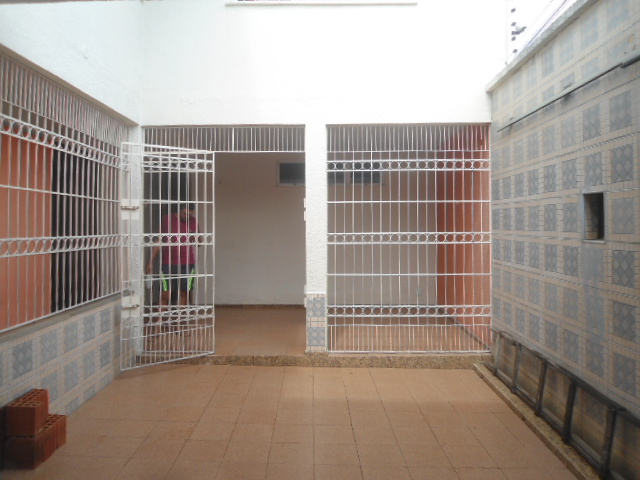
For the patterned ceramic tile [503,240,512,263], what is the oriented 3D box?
[{"bbox_3d":[1.850,0.113,4.719,0.010,0.207,0.207,0,1,1],"label":"patterned ceramic tile"}]

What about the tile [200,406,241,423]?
[{"bbox_3d":[-0.799,1.417,3.880,0.300,0.012,0.300,1,2,-1],"label":"tile"}]

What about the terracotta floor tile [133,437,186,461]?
[{"bbox_3d":[-1.091,1.430,3.264,0.300,0.012,0.300,1,2,-1],"label":"terracotta floor tile"}]

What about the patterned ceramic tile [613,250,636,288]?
[{"bbox_3d":[1.870,0.181,2.952,0.010,0.213,0.213,0,2,1],"label":"patterned ceramic tile"}]

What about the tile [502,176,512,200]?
[{"bbox_3d":[1.847,-0.506,4.727,0.010,0.207,0.207,0,1,1],"label":"tile"}]

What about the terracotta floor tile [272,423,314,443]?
[{"bbox_3d":[-0.189,1.410,3.501,0.295,0.010,0.295,1,2,-1],"label":"terracotta floor tile"}]

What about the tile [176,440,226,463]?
[{"bbox_3d":[-0.784,1.431,3.242,0.300,0.012,0.300,2,2,-1],"label":"tile"}]

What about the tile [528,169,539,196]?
[{"bbox_3d":[1.804,-0.485,4.051,0.010,0.205,0.205,0,2,1],"label":"tile"}]

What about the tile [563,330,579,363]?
[{"bbox_3d":[1.831,0.769,3.503,0.010,0.205,0.205,0,2,1],"label":"tile"}]

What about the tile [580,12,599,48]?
[{"bbox_3d":[1.810,-1.407,3.229,0.010,0.213,0.213,0,2,1],"label":"tile"}]

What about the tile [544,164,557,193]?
[{"bbox_3d":[1.863,-0.497,3.885,0.010,0.213,0.213,0,2,1],"label":"tile"}]

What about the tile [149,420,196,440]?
[{"bbox_3d":[-1.101,1.425,3.588,0.300,0.010,0.300,0,1,-1],"label":"tile"}]

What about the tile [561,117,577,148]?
[{"bbox_3d":[1.825,-0.786,3.517,0.010,0.207,0.207,0,1,1],"label":"tile"}]

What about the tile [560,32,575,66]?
[{"bbox_3d":[1.762,-1.367,3.413,0.010,0.203,0.203,0,1,1],"label":"tile"}]

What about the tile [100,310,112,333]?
[{"bbox_3d":[-2.062,0.787,4.643,0.010,0.213,0.213,0,2,0],"label":"tile"}]

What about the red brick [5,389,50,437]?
[{"bbox_3d":[-1.824,1.103,3.053,0.175,0.195,0.285,0,2,0],"label":"red brick"}]

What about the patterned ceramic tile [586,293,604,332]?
[{"bbox_3d":[1.791,0.470,3.117,0.012,0.207,0.213,0,2,1],"label":"patterned ceramic tile"}]

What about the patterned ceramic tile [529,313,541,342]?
[{"bbox_3d":[1.857,0.756,4.138,0.012,0.207,0.210,-1,2,1],"label":"patterned ceramic tile"}]

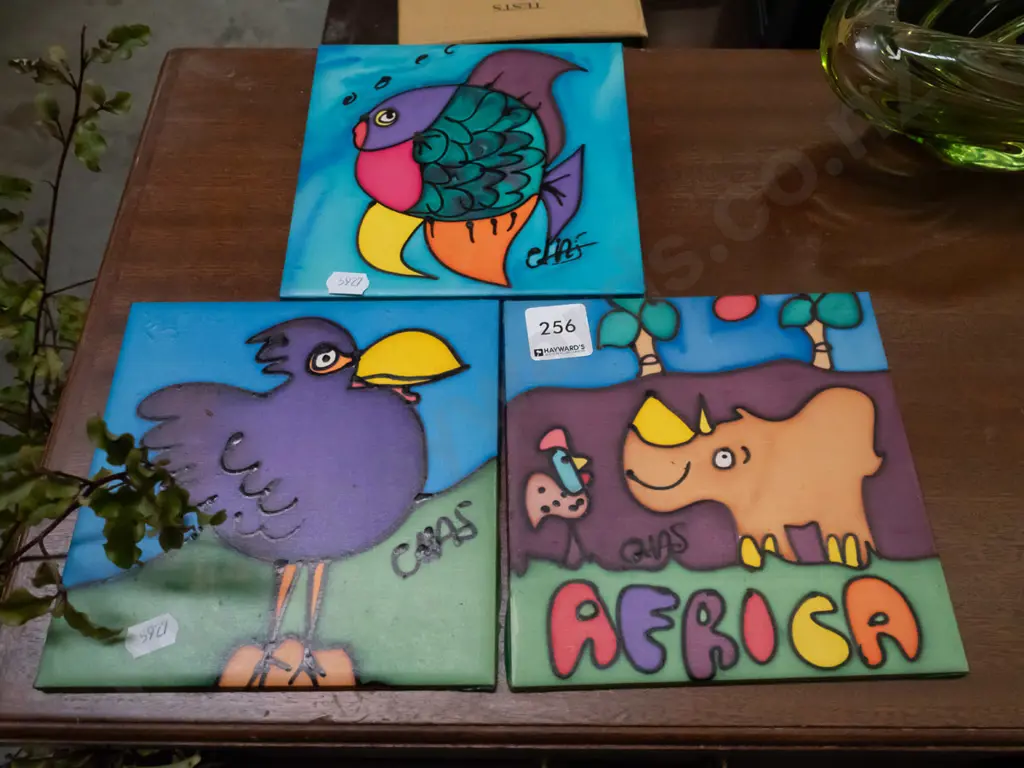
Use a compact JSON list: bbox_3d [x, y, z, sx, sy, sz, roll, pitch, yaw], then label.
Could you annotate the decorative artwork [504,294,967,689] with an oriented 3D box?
[{"bbox_3d":[0.103,0.046,0.434,0.210,0.015,0.210,-1,62,0],"label":"decorative artwork"}]

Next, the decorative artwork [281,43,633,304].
[{"bbox_3d":[-0.029,-0.140,0.533,0.210,0.015,0.210,0,62,0],"label":"decorative artwork"}]

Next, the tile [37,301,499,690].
[{"bbox_3d":[-0.113,0.049,0.433,0.210,0.015,0.210,0,62,0],"label":"tile"}]

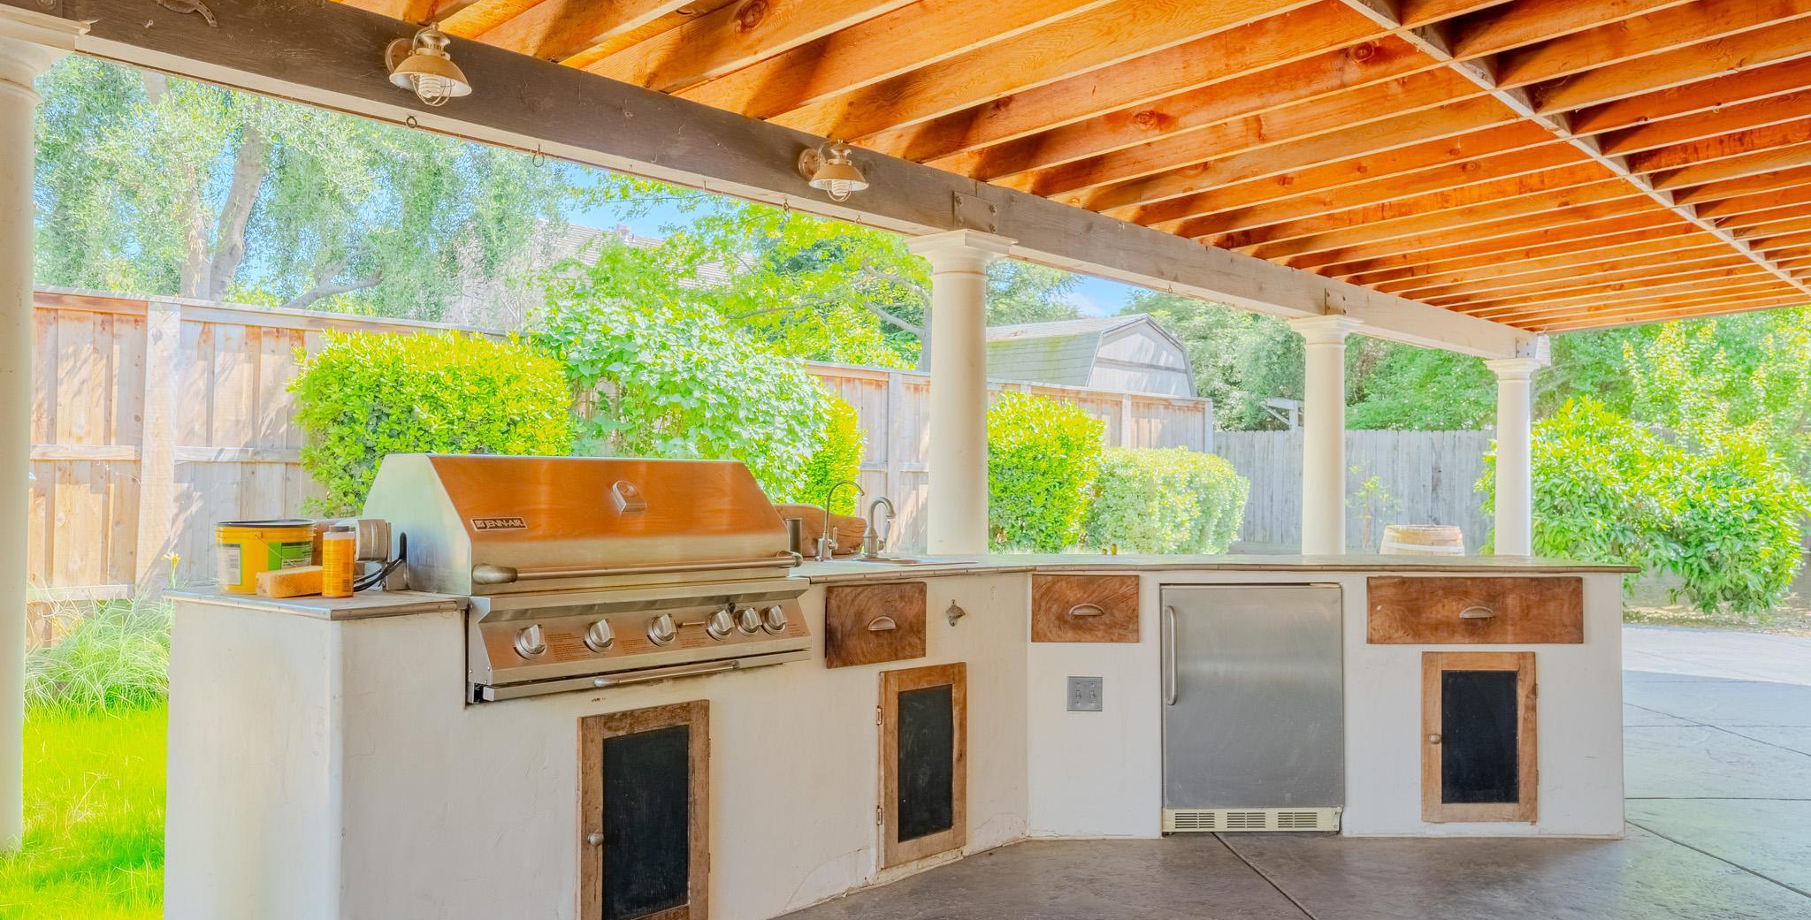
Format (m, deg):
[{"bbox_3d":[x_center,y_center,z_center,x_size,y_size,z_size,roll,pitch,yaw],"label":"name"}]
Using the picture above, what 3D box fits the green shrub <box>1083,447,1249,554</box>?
[{"bbox_3d":[2.675,0.578,13.985,1.450,1.389,1.650,-1,-2,42],"label":"green shrub"}]

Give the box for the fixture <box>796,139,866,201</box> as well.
[{"bbox_3d":[-0.331,-1.365,6.461,0.316,0.294,0.277,-1,-2,42],"label":"fixture"}]

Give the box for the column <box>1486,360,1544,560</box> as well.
[{"bbox_3d":[6.404,0.214,14.298,0.420,2.559,0.420,-1,-2,42],"label":"column"}]

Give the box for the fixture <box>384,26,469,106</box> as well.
[{"bbox_3d":[-1.343,-1.093,3.792,0.301,0.224,0.228,-1,-2,42],"label":"fixture"}]

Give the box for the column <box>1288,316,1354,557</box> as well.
[{"bbox_3d":[2.605,0.237,8.465,0.315,2.262,0.315,-1,-2,42],"label":"column"}]

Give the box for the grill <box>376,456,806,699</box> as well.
[{"bbox_3d":[-0.787,0.269,3.466,0.640,0.555,0.946,-1,-2,43],"label":"grill"}]

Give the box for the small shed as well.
[{"bbox_3d":[2.036,-0.225,19.709,3.300,3.494,2.750,-1,-2,42],"label":"small shed"}]

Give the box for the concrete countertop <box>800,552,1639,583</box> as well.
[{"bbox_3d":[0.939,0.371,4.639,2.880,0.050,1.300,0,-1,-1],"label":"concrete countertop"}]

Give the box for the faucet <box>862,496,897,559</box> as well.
[{"bbox_3d":[-0.094,0.247,4.927,0.150,0.215,0.100,-1,-2,37],"label":"faucet"}]

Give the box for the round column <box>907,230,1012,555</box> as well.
[{"bbox_3d":[0.301,0.045,7.508,0.420,2.559,0.420,-1,-2,42],"label":"round column"}]

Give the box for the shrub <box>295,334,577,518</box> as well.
[{"bbox_3d":[-2.780,0.196,7.995,1.350,1.910,1.600,-1,-2,42],"label":"shrub"}]

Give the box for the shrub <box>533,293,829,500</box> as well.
[{"bbox_3d":[-1.586,0.135,9.606,1.200,2.479,1.950,-1,-2,42],"label":"shrub"}]

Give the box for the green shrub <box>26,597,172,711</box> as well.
[{"bbox_3d":[-4.421,1.009,7.401,0.800,0.640,0.950,-1,-2,42],"label":"green shrub"}]

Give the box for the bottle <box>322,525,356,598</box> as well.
[{"bbox_3d":[-1.263,0.222,3.034,0.069,0.160,0.069,1,-2,-20],"label":"bottle"}]

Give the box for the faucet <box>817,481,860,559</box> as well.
[{"bbox_3d":[-0.243,0.211,4.725,0.190,0.275,0.055,-1,-2,37],"label":"faucet"}]

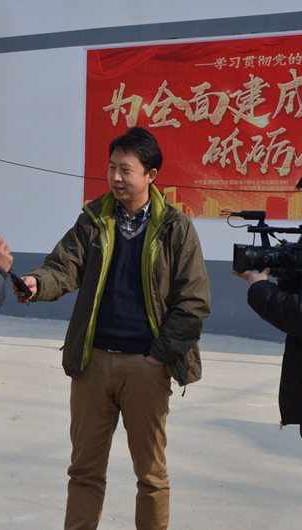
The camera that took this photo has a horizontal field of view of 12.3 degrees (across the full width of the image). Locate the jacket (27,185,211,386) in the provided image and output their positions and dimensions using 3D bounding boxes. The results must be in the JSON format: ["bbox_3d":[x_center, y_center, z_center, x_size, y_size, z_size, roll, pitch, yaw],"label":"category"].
[{"bbox_3d":[-0.106,0.072,4.700,0.570,0.690,0.440,1,2,13],"label":"jacket"}]

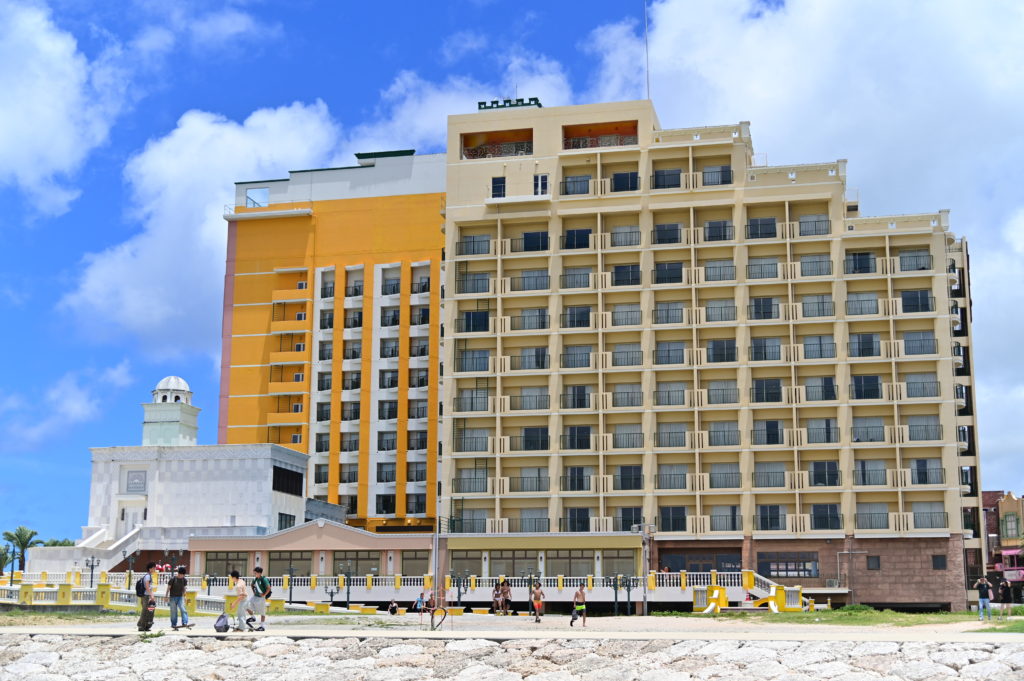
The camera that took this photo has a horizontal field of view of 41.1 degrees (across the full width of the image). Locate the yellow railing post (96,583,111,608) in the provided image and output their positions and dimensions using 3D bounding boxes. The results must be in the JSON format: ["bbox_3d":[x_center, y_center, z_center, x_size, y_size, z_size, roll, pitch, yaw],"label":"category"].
[{"bbox_3d":[-19.447,12.168,65.101,0.560,1.032,0.560,-2,-12,13],"label":"yellow railing post"}]

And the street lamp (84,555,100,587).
[{"bbox_3d":[-26.143,15.049,85.304,1.000,3.111,0.600,-2,-12,13],"label":"street lamp"}]

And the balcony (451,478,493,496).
[{"bbox_3d":[-2.985,11.307,104.153,3.200,1.402,1.300,-2,-12,13],"label":"balcony"}]

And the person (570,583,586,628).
[{"bbox_3d":[2.460,9.736,50.152,0.480,1.559,0.500,7,-13,-29],"label":"person"}]

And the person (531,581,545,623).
[{"bbox_3d":[1.067,10.945,57.000,0.600,1.642,0.400,-2,-12,12],"label":"person"}]

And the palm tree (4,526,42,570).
[{"bbox_3d":[-43.043,19.698,120.597,3.700,6.111,3.700,0,-11,0],"label":"palm tree"}]

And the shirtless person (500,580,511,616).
[{"bbox_3d":[-0.274,11.636,61.500,0.500,1.582,0.420,0,-12,0],"label":"shirtless person"}]

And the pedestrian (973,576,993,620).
[{"bbox_3d":[19.411,10.688,56.300,0.720,1.723,0.480,-4,-12,18],"label":"pedestrian"}]

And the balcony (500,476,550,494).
[{"bbox_3d":[1.114,10.897,101.620,3.750,1.300,1.400,-2,-12,13],"label":"balcony"}]

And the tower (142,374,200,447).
[{"bbox_3d":[-28.652,6.058,115.500,3.600,6.203,3.600,-2,-12,13],"label":"tower"}]

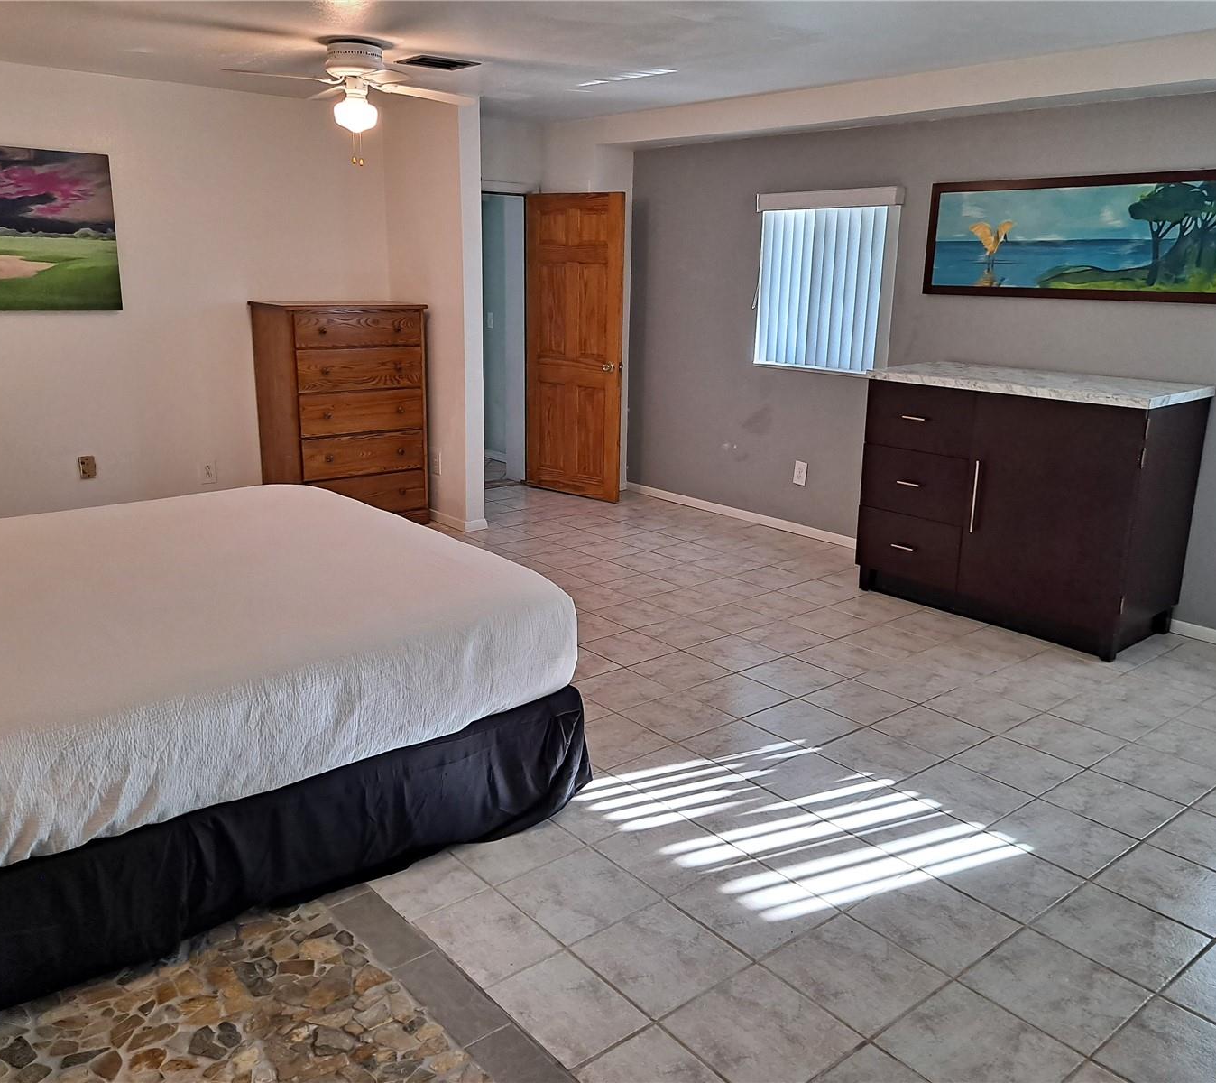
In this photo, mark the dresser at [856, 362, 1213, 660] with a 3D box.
[{"bbox_3d":[1.877,-0.200,4.805,0.607,1.092,1.321,-11,19,-39],"label":"dresser"}]

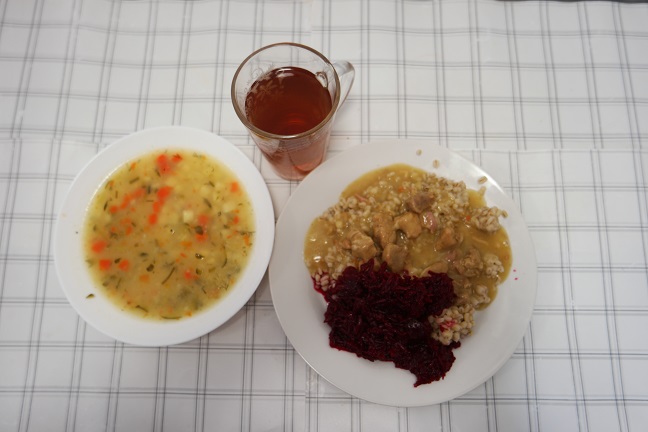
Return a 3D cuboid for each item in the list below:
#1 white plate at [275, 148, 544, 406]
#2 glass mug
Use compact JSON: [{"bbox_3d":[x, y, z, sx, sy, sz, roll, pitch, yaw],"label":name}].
[{"bbox_3d":[0.073,0.047,0.413,0.248,0.025,0.248,0,78,1],"label":"white plate"},{"bbox_3d":[-0.019,-0.084,0.387,0.100,0.134,0.080,-30,79,-6],"label":"glass mug"}]

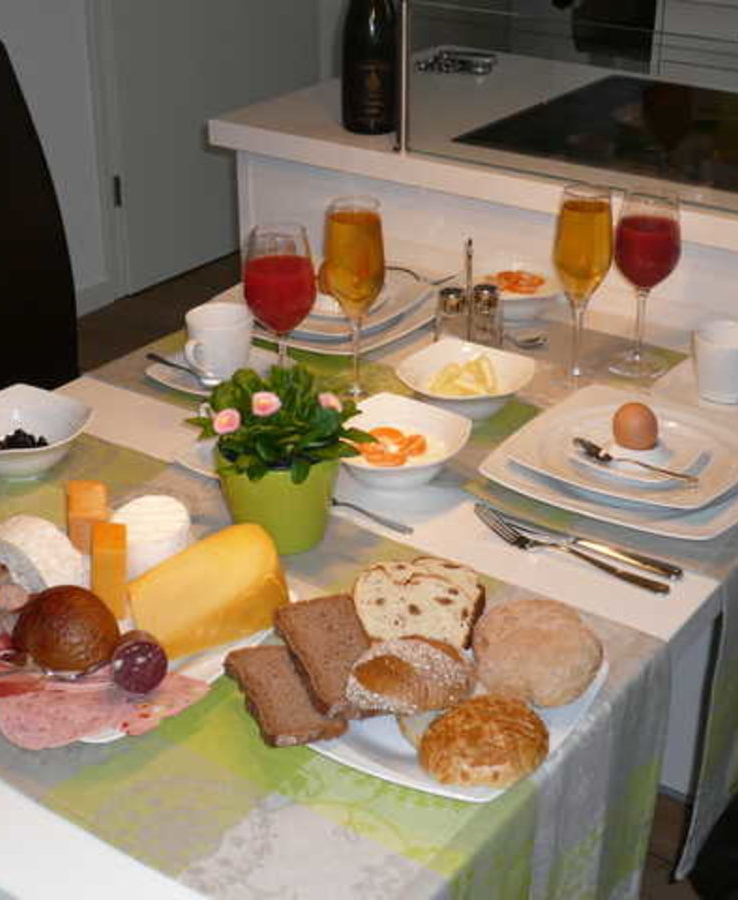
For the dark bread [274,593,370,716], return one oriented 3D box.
[{"bbox_3d":[-0.027,0.163,1.154,0.073,0.013,0.114,-2,35,-23],"label":"dark bread"}]

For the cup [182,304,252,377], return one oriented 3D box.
[{"bbox_3d":[-0.180,-0.122,1.686,0.079,0.077,0.102,16,31,28],"label":"cup"}]

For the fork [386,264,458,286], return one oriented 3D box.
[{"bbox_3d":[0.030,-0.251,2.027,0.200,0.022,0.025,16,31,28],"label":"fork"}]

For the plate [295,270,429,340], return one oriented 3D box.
[{"bbox_3d":[-0.046,-0.181,1.844,0.198,0.022,0.198,17,32,31],"label":"plate"}]

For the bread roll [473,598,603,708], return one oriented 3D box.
[{"bbox_3d":[0.133,0.155,1.146,0.103,0.055,0.103,0,27,0],"label":"bread roll"}]

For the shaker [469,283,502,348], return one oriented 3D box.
[{"bbox_3d":[0.144,-0.164,1.783,0.039,0.075,0.039,0,27,0],"label":"shaker"}]

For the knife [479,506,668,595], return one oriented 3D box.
[{"bbox_3d":[0.180,0.095,1.348,0.212,0.020,0.024,20,33,34],"label":"knife"}]

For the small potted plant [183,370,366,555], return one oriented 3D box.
[{"bbox_3d":[-0.082,0.004,1.357,0.165,0.174,0.160,-1,27,-3],"label":"small potted plant"}]

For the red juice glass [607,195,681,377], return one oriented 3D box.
[{"bbox_3d":[0.323,-0.193,1.700,0.077,0.203,0.077,0,27,0],"label":"red juice glass"}]

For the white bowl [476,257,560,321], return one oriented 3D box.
[{"bbox_3d":[0.175,-0.202,1.882,0.127,0.056,0.127,17,32,31],"label":"white bowl"}]

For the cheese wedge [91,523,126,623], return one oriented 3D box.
[{"bbox_3d":[-0.219,0.103,1.233,0.030,0.068,0.046,-6,27,-10],"label":"cheese wedge"}]

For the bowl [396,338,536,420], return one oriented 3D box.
[{"bbox_3d":[0.110,-0.074,1.644,0.122,0.056,0.122,18,32,30],"label":"bowl"}]

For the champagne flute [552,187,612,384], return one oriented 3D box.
[{"bbox_3d":[0.244,-0.183,1.654,0.067,0.227,0.067,0,27,0],"label":"champagne flute"}]

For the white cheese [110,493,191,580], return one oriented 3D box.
[{"bbox_3d":[-0.196,0.079,1.320,0.078,0.044,0.079,0,27,0],"label":"white cheese"}]

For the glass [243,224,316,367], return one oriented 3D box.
[{"bbox_3d":[-0.093,-0.140,1.594,0.077,0.205,0.077,0,27,0],"label":"glass"}]

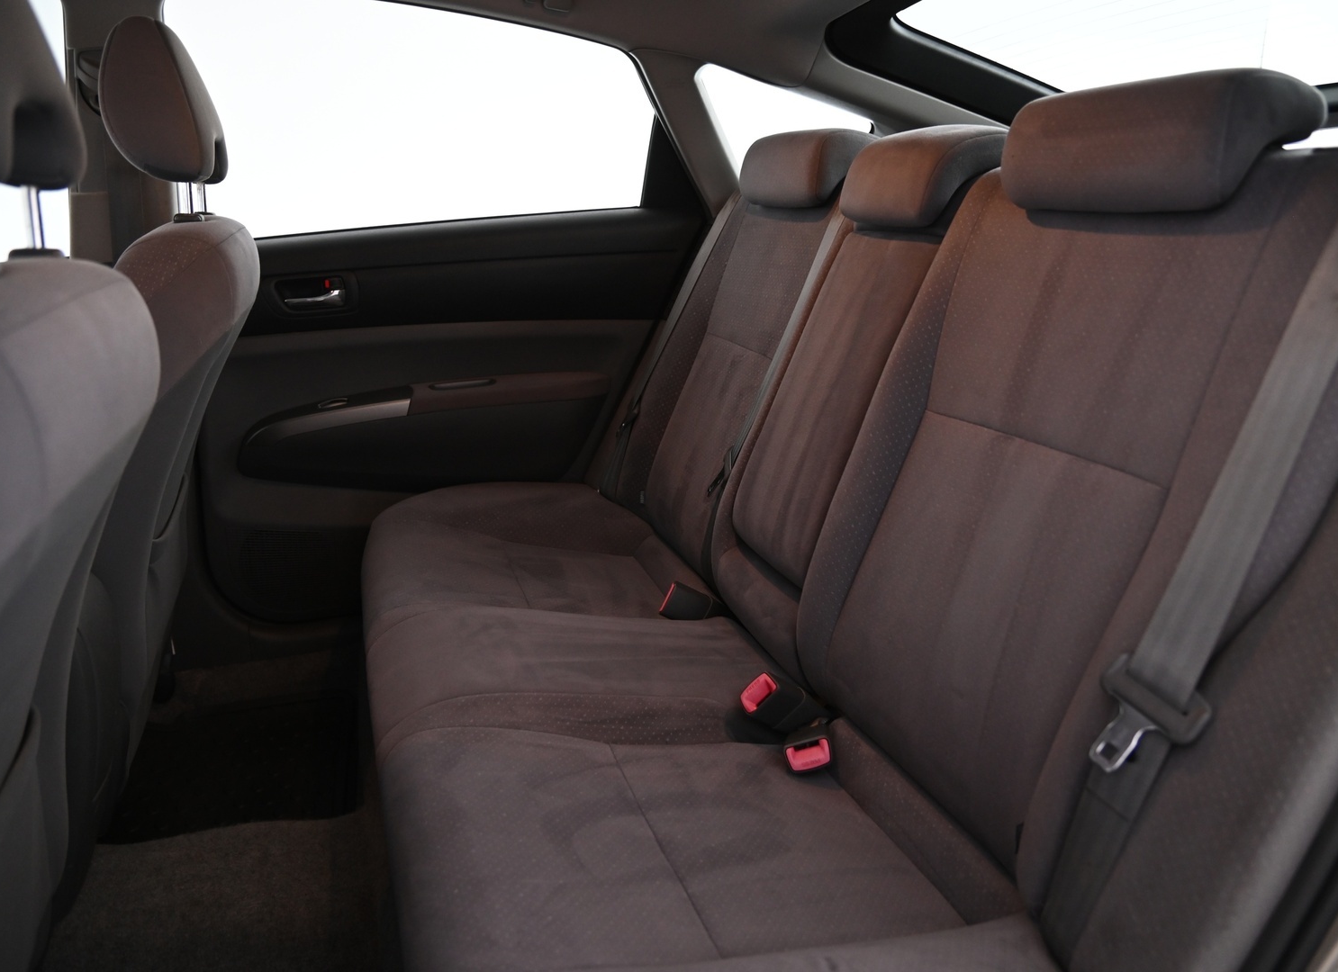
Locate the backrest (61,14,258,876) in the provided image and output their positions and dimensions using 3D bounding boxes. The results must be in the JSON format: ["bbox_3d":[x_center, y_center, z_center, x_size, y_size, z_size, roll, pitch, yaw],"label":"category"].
[{"bbox_3d":[-0.670,-0.105,1.228,0.260,0.890,0.500,11,12,-22],"label":"backrest"}]

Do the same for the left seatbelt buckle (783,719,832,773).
[{"bbox_3d":[0.143,0.269,1.005,0.044,0.030,0.060,-22,0,20],"label":"left seatbelt buckle"}]

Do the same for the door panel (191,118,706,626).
[{"bbox_3d":[-0.337,-0.189,1.636,0.870,0.830,0.120,-5,17,-18],"label":"door panel"}]

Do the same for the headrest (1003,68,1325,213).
[{"bbox_3d":[0.393,-0.278,0.805,0.120,0.115,0.245,5,14,-21],"label":"headrest"}]

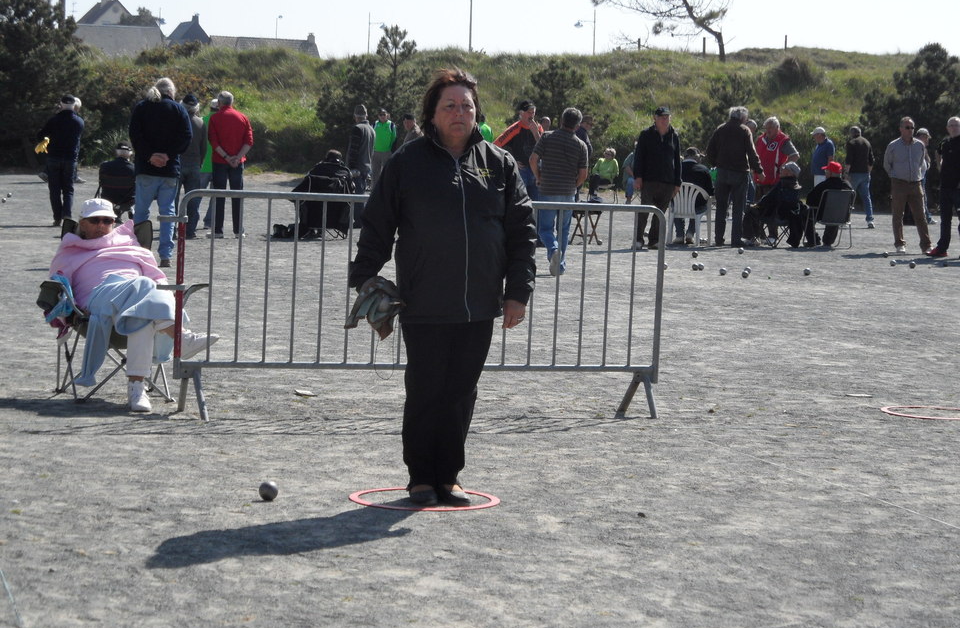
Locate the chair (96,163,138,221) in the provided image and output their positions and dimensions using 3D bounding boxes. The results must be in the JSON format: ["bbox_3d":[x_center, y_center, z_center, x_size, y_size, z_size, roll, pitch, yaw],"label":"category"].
[{"bbox_3d":[-5.030,-1.670,31.000,0.780,0.820,0.580,2,5,-2],"label":"chair"}]

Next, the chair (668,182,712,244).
[{"bbox_3d":[2.752,-1.307,29.000,0.570,0.820,0.570,3,5,17],"label":"chair"}]

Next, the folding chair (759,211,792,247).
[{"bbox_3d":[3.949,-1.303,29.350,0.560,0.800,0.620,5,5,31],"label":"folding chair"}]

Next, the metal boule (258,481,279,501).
[{"bbox_3d":[-0.818,0.684,8.580,0.074,0.074,0.074,2,5,0],"label":"metal boule"}]

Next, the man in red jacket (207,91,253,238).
[{"bbox_3d":[-3.094,-1.846,27.400,0.560,1.790,0.380,1,5,-11],"label":"man in red jacket"}]

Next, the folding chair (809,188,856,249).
[{"bbox_3d":[4.645,-1.259,29.400,0.540,0.790,0.600,1,5,-18],"label":"folding chair"}]

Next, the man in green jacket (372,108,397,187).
[{"bbox_3d":[-1.860,-3.100,42.700,0.520,1.750,0.330,2,5,4],"label":"man in green jacket"}]

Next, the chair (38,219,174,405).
[{"bbox_3d":[-1.870,-0.020,11.680,0.850,0.920,0.640,0,5,-20],"label":"chair"}]

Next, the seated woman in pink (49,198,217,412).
[{"bbox_3d":[-1.810,-0.070,11.480,0.820,1.050,0.820,1,5,-19],"label":"seated woman in pink"}]

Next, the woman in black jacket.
[{"bbox_3d":[-0.140,-0.100,8.600,0.690,1.660,0.400,2,5,-6],"label":"woman in black jacket"}]

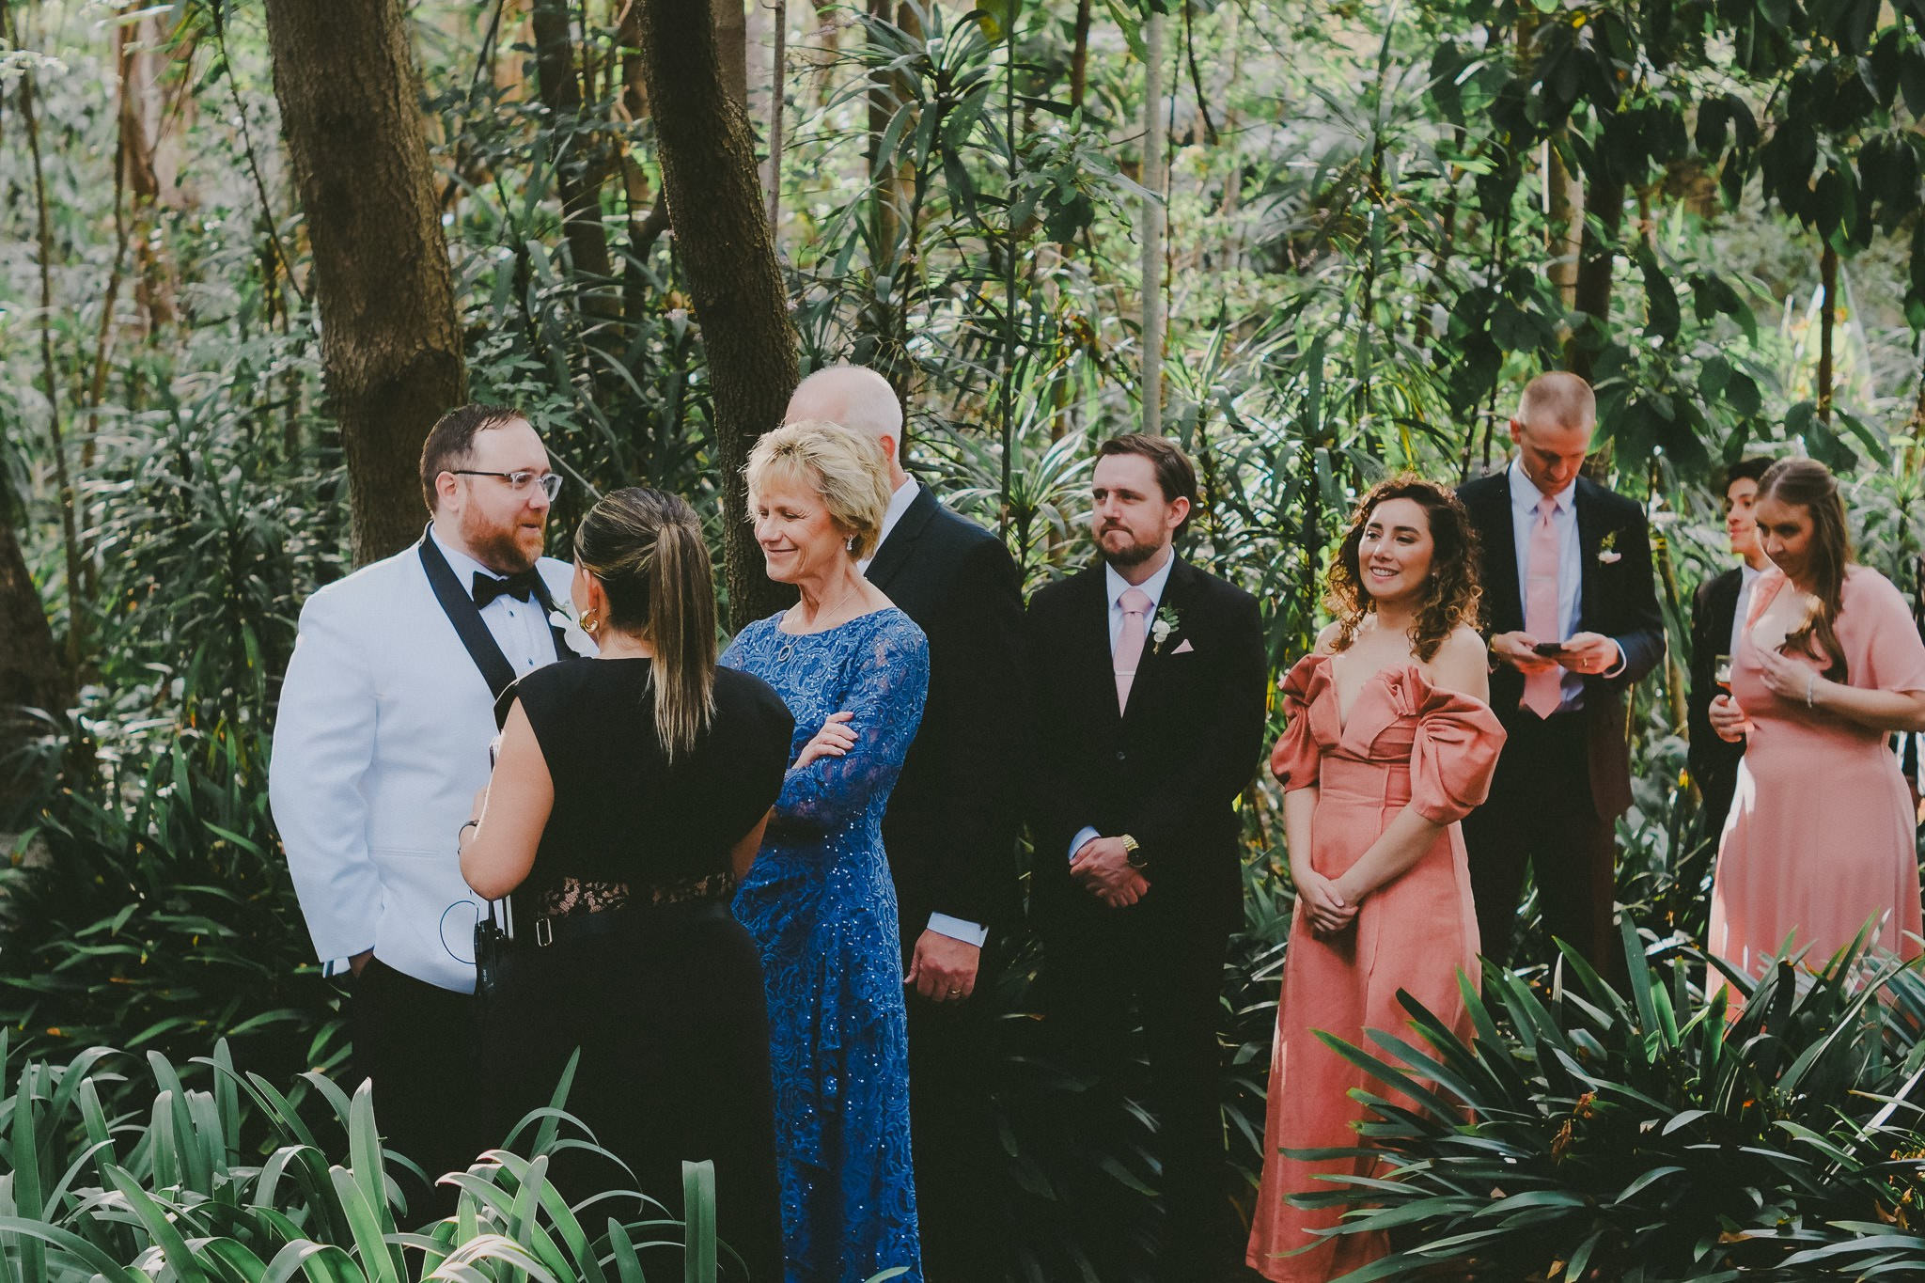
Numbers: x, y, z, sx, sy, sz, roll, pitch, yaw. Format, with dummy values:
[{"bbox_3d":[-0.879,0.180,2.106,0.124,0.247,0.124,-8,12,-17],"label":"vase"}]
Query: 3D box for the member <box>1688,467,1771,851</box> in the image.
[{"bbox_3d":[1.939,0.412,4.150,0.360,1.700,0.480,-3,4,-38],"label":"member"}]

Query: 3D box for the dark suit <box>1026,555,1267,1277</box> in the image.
[{"bbox_3d":[0.347,0.590,3.220,0.500,1.500,0.330,2,4,26],"label":"dark suit"}]

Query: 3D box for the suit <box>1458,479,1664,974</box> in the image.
[{"bbox_3d":[1.283,0.413,3.680,0.520,1.550,0.400,2,4,28],"label":"suit"}]

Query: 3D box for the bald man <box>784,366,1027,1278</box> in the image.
[{"bbox_3d":[-0.088,0.453,2.900,0.530,1.820,0.360,3,5,42],"label":"bald man"}]

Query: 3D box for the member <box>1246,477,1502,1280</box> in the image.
[{"bbox_3d":[0.806,0.515,3.330,0.500,1.650,0.420,3,5,43],"label":"member"}]

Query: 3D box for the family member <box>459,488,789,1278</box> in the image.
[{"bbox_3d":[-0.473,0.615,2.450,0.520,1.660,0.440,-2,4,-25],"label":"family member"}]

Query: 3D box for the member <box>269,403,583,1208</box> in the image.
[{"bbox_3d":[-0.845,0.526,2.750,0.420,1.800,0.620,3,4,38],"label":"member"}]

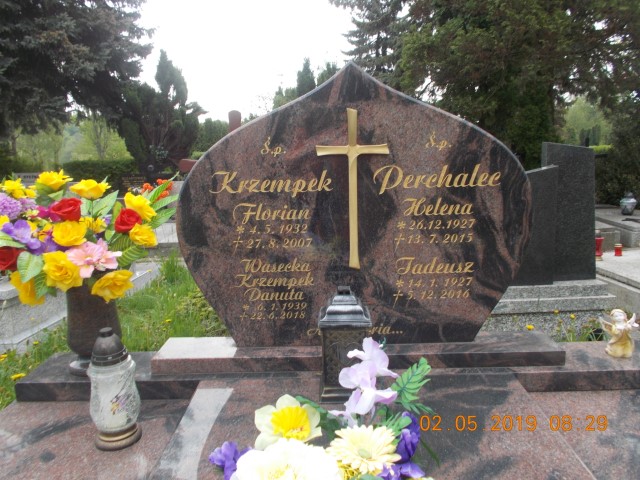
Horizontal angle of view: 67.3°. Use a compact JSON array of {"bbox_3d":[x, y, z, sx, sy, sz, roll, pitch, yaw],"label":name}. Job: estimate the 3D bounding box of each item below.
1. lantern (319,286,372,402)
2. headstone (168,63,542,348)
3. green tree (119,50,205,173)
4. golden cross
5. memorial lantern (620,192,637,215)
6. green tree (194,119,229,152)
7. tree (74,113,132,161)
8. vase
[{"bbox_3d":[0.075,0.294,1.435,0.159,0.335,0.159,-1,11,1],"label":"lantern"},{"bbox_3d":[0.102,-0.092,1.485,1.060,0.854,0.080,-1,11,1],"label":"headstone"},{"bbox_3d":[-3.556,-2.654,11.245,2.100,3.406,2.000,-1,11,1],"label":"green tree"},{"bbox_3d":[0.101,-0.142,1.419,0.214,0.474,0.030,-1,11,1],"label":"golden cross"},{"bbox_3d":[3.472,-0.416,5.437,0.186,0.254,0.186,-1,11,1],"label":"memorial lantern"},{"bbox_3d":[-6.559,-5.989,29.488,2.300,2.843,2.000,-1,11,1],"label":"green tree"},{"bbox_3d":[-15.719,-7.588,35.410,4.600,4.058,4.400,-1,11,1],"label":"tree"},{"bbox_3d":[-0.716,0.260,1.517,0.178,0.286,0.178,-1,11,1],"label":"vase"}]

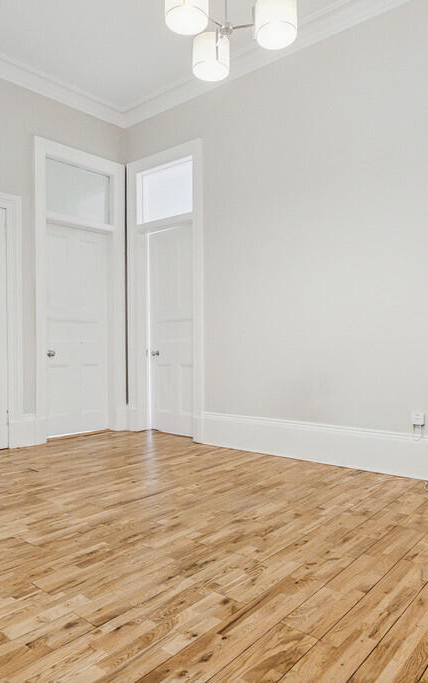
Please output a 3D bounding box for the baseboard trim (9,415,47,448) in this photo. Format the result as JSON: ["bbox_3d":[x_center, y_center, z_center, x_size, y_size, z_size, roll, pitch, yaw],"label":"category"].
[{"bbox_3d":[-1.777,0.843,4.330,0.045,0.300,0.362,0,0,44],"label":"baseboard trim"}]

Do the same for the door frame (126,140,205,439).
[{"bbox_3d":[-0.490,-0.495,4.802,1.080,2.970,0.140,0,0,37],"label":"door frame"}]

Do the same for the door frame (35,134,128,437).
[{"bbox_3d":[-1.410,-0.491,4.798,0.140,2.970,1.040,0,0,44],"label":"door frame"}]

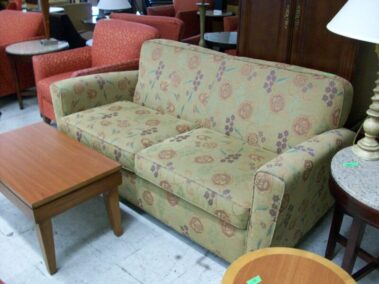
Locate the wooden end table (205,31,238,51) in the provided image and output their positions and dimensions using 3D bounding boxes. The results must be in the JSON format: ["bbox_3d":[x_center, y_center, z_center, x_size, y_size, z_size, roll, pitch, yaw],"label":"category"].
[{"bbox_3d":[0.507,-0.938,4.483,0.680,0.620,0.680,1,27,0],"label":"wooden end table"}]

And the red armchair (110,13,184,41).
[{"bbox_3d":[-0.253,-1.113,4.527,0.890,0.880,0.860,15,30,26],"label":"red armchair"}]

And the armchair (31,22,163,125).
[{"bbox_3d":[-0.875,-0.611,3.527,0.870,0.880,0.860,22,34,36],"label":"armchair"}]

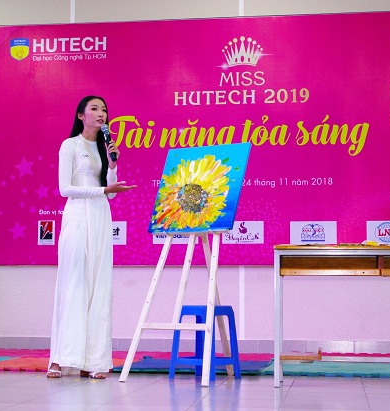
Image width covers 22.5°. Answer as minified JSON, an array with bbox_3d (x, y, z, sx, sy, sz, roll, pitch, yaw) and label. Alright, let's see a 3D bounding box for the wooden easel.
[{"bbox_3d":[0.017,0.496,6.023,0.620,1.130,0.820,-3,-6,31],"label":"wooden easel"}]

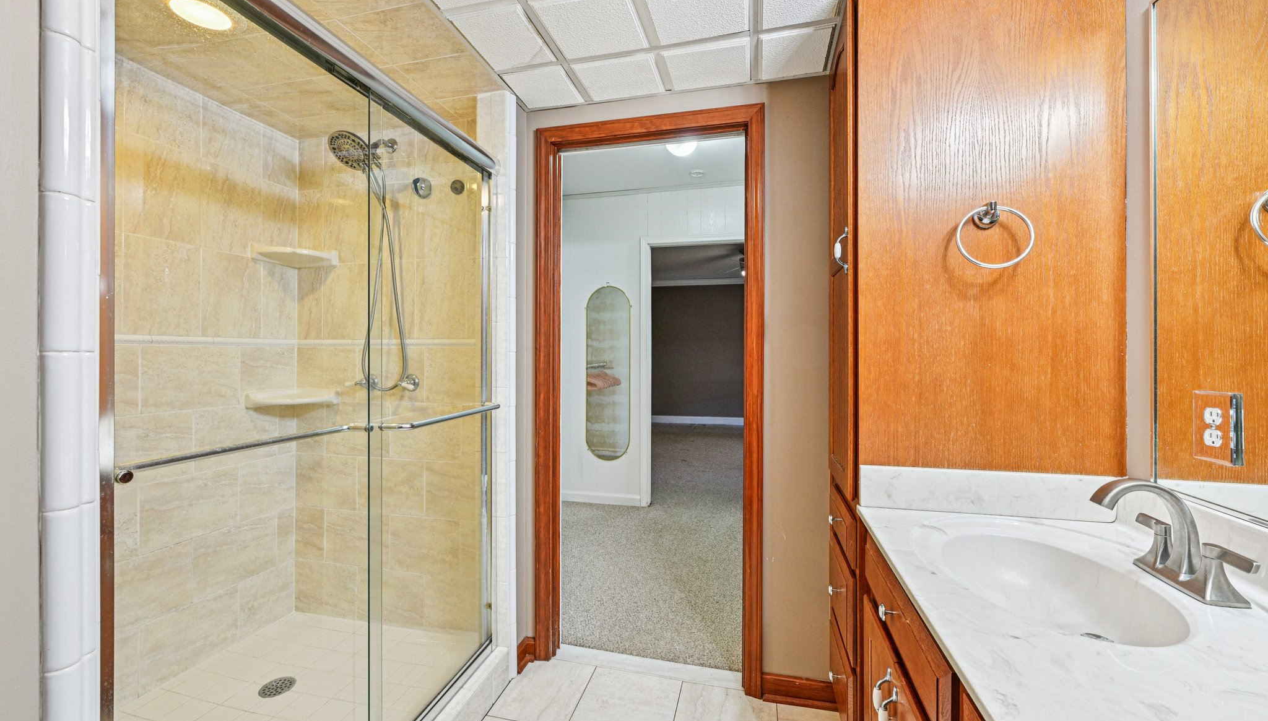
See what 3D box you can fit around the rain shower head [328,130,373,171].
[{"bbox_3d":[-1.134,-0.860,2.007,0.180,0.050,0.180,0,-35,11],"label":"rain shower head"}]

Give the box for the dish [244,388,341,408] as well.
[{"bbox_3d":[-1.538,0.171,2.240,0.335,0.070,0.205,0,0,-31],"label":"dish"}]

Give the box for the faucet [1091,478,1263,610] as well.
[{"bbox_3d":[0.844,0.280,0.801,0.158,0.168,0.235,0,0,14],"label":"faucet"}]

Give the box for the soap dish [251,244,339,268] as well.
[{"bbox_3d":[-1.540,-0.469,2.245,0.315,0.070,0.195,0,0,-31],"label":"soap dish"}]

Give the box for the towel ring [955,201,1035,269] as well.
[{"bbox_3d":[0.833,-0.290,1.149,0.157,0.162,0.056,0,1,14],"label":"towel ring"}]

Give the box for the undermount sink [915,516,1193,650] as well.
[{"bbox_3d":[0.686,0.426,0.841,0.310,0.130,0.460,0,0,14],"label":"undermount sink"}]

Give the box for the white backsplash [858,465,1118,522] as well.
[{"bbox_3d":[0.822,0.314,1.173,0.530,0.102,0.020,0,0,14],"label":"white backsplash"}]

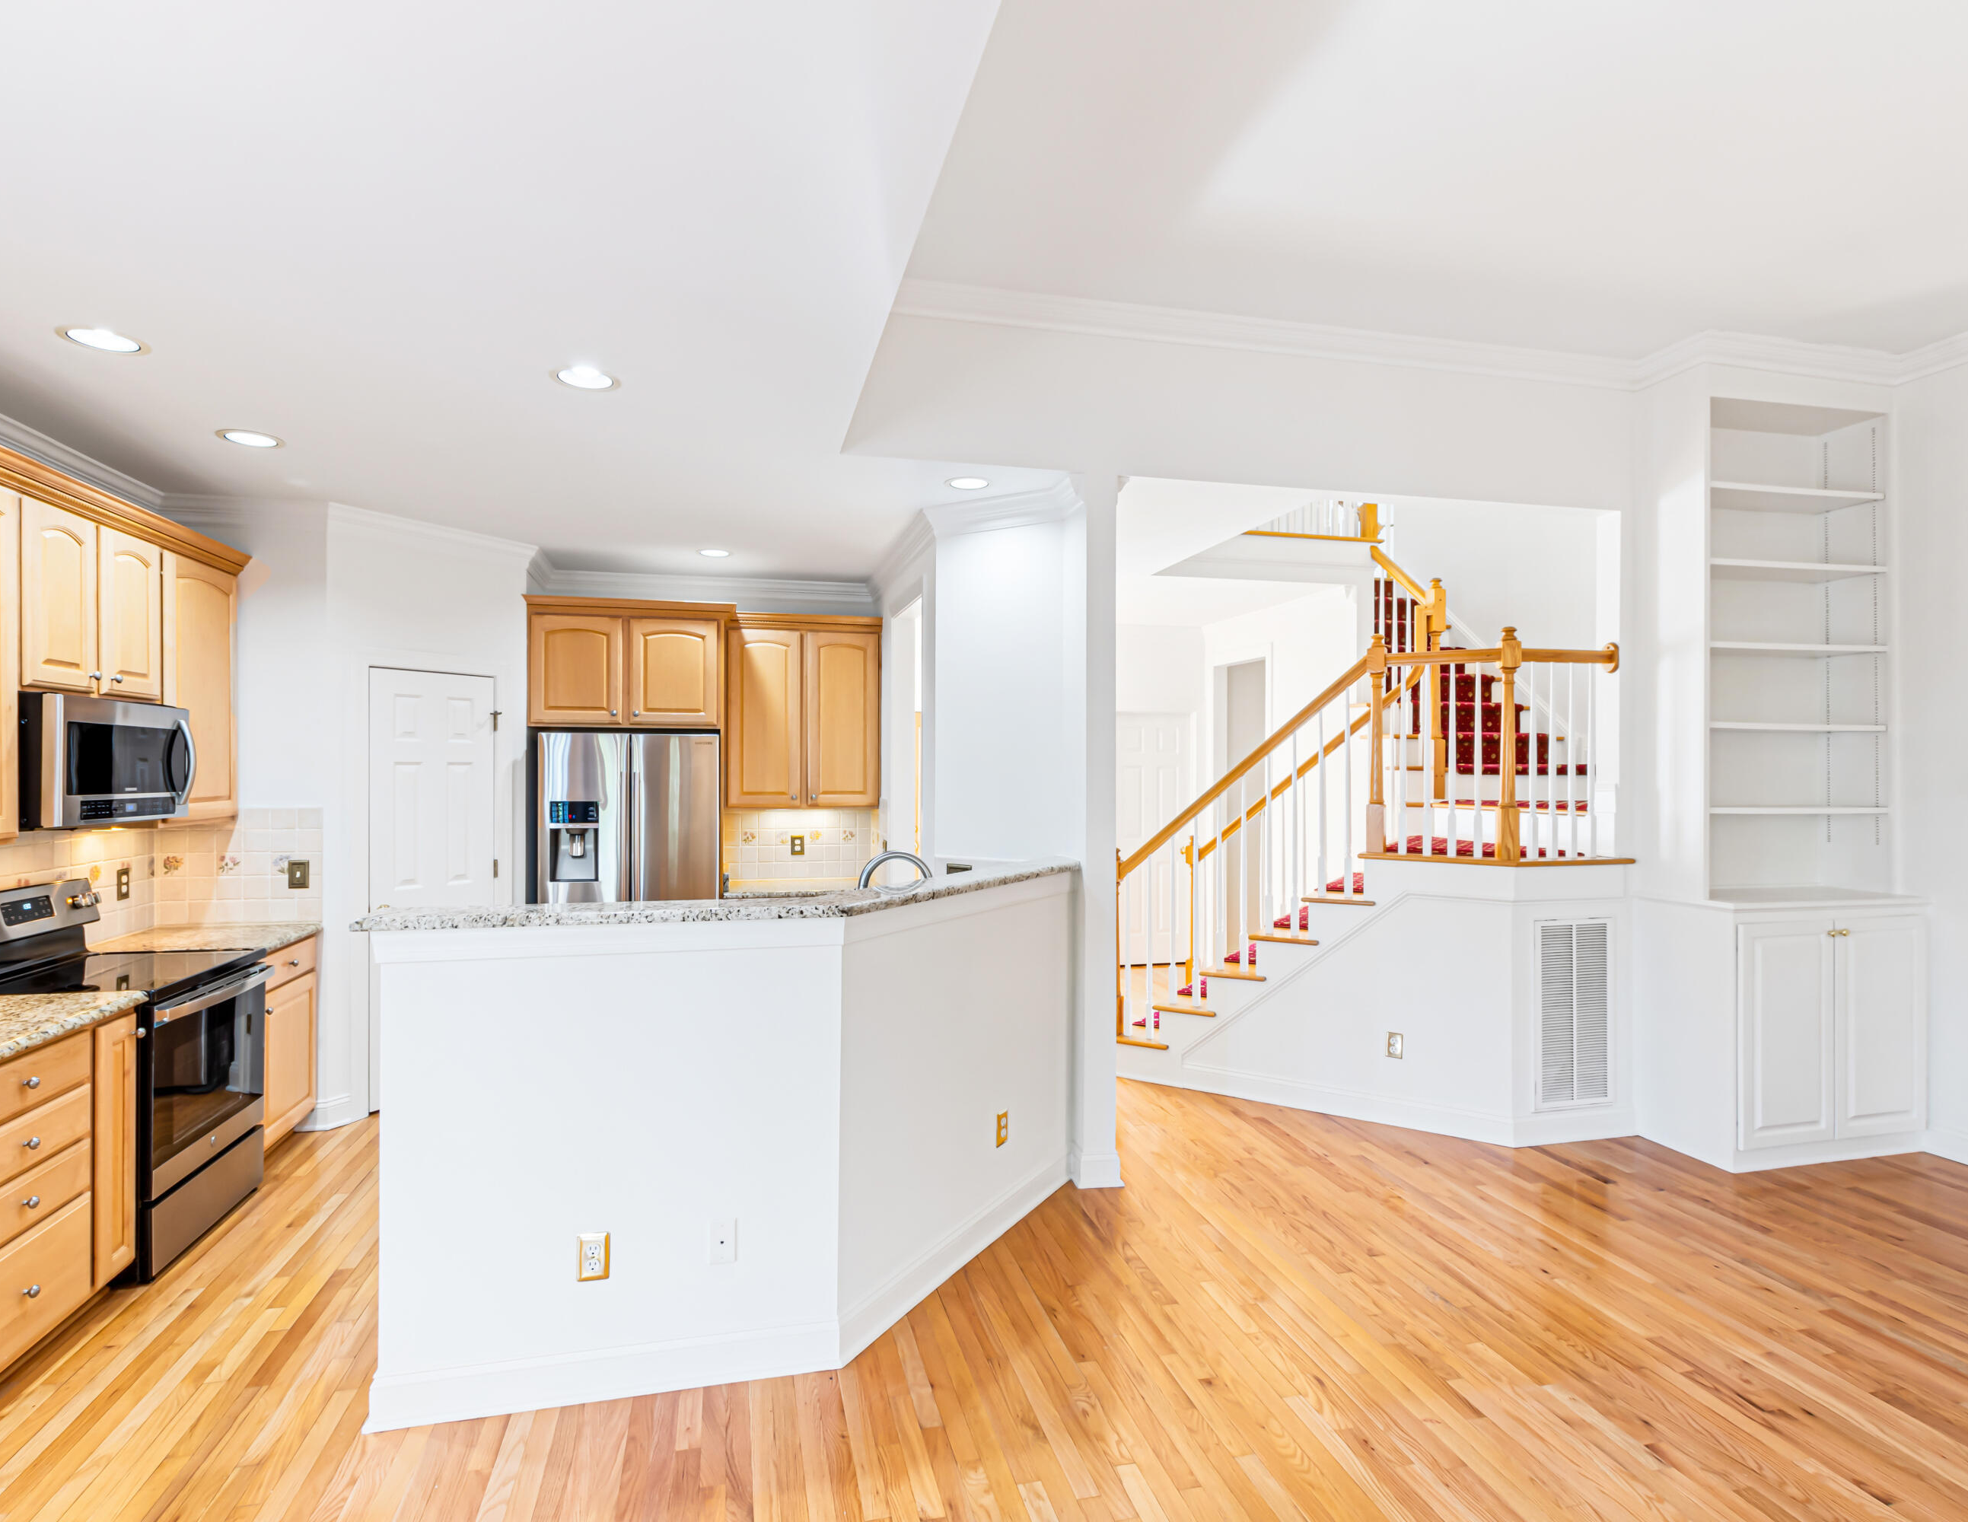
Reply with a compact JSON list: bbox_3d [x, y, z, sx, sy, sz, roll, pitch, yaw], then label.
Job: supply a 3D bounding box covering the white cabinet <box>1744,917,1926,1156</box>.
[{"bbox_3d":[3.377,1.093,4.029,0.976,0.950,0.440,0,0,-13],"label":"white cabinet"}]

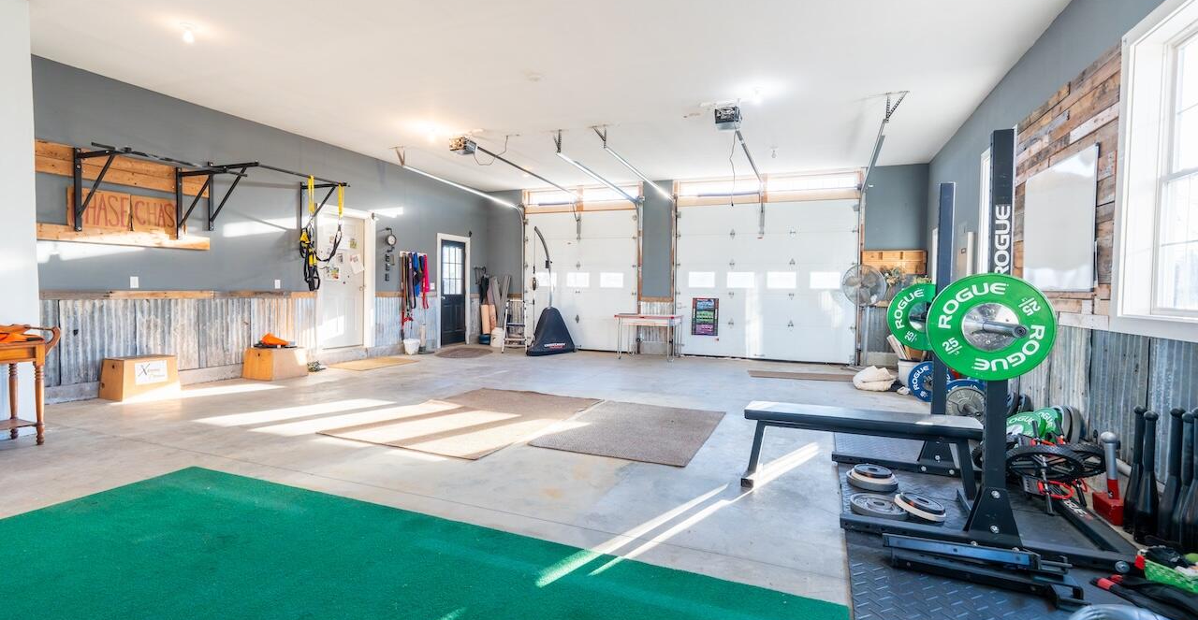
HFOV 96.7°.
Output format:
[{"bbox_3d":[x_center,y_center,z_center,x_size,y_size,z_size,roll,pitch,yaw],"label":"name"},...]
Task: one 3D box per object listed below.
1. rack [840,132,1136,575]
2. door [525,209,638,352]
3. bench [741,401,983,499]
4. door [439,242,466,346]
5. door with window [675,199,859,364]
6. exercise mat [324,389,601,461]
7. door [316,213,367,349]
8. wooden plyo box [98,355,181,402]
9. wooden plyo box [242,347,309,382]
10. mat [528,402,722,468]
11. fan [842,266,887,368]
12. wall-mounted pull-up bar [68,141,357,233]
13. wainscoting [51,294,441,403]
[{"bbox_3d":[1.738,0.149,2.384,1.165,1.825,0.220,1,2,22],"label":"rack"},{"bbox_3d":[-0.364,-0.585,10.708,2.440,2.765,0.080,1,2,22],"label":"door"},{"bbox_3d":[1.480,0.826,3.081,1.230,0.435,0.410,1,2,22],"label":"bench"},{"bbox_3d":[-2.912,-0.344,10.599,0.050,2.038,0.774,2,2,22],"label":"door"},{"bbox_3d":[2.908,-0.498,9.509,3.086,2.799,0.060,2,2,22],"label":"door with window"},{"bbox_3d":[-1.070,0.945,4.851,1.504,0.012,2.160,2,2,24],"label":"exercise mat"},{"bbox_3d":[-3.895,-0.406,8.092,0.060,2.020,0.910,1,2,22],"label":"door"},{"bbox_3d":[-4.702,0.683,5.488,0.384,0.391,0.540,2,2,22],"label":"wooden plyo box"},{"bbox_3d":[-4.052,0.657,6.694,0.526,0.364,0.506,2,2,22],"label":"wooden plyo box"},{"bbox_3d":[0.341,0.978,4.496,1.192,0.012,1.697,2,2,22],"label":"mat"},{"bbox_3d":[4.224,0.102,8.479,0.630,1.635,0.480,1,2,22],"label":"fan"},{"bbox_3d":[-4.239,-1.258,6.080,0.876,0.926,2.788,2,2,22],"label":"wall-mounted pull-up bar"},{"bbox_3d":[-4.114,0.282,7.518,0.080,1.075,5.560,1,2,22],"label":"wainscoting"}]

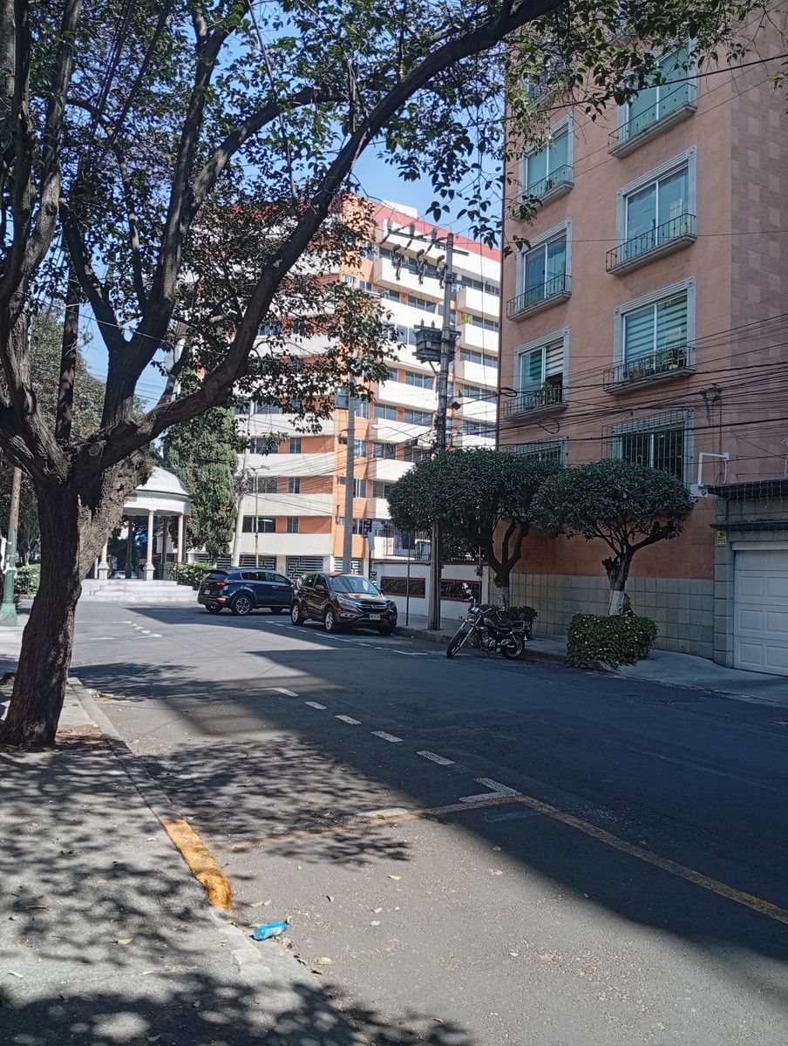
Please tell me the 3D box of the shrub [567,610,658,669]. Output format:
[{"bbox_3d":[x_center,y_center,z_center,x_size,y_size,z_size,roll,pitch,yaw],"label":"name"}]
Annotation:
[{"bbox_3d":[4.280,2.269,15.899,1.380,0.950,1.330,3,-4,-27],"label":"shrub"}]

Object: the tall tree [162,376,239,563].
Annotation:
[{"bbox_3d":[-10.900,-2.200,46.000,4.300,12.800,4.300,3,-3,-18],"label":"tall tree"}]

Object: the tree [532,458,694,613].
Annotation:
[{"bbox_3d":[4.349,0.680,15.941,3.050,3.950,3.050,3,-4,-27],"label":"tree"}]

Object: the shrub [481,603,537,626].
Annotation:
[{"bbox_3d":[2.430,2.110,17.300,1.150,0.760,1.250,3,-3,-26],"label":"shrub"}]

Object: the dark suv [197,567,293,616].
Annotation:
[{"bbox_3d":[-4.740,2.440,29.300,4.480,1.640,1.860,5,-4,-43],"label":"dark suv"}]

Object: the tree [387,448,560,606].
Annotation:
[{"bbox_3d":[2.025,0.492,19.596,4.000,4.550,4.100,2,-3,0],"label":"tree"}]

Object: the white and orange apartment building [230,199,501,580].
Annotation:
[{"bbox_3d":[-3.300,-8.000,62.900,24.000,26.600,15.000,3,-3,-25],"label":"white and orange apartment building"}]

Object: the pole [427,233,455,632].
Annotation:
[{"bbox_3d":[1.340,-2.568,22.391,0.330,10.950,0.330,4,-4,-27],"label":"pole"}]

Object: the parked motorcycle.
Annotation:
[{"bbox_3d":[1.690,1.870,15.150,2.020,1.250,0.820,3,-3,-30],"label":"parked motorcycle"}]

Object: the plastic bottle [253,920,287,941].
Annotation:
[{"bbox_3d":[-0.520,1.765,3.550,0.163,0.056,0.056,4,-4,-38],"label":"plastic bottle"}]

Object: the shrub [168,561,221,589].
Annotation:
[{"bbox_3d":[-8.833,2.429,36.239,2.000,1.400,1.500,3,-4,-27],"label":"shrub"}]

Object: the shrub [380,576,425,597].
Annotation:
[{"bbox_3d":[0.347,2.410,30.997,0.450,0.680,3.600,3,-4,-27],"label":"shrub"}]

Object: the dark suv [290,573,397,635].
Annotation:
[{"bbox_3d":[-1.570,2.290,23.950,1.850,1.660,4.550,3,-3,-28],"label":"dark suv"}]

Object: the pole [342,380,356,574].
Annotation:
[{"bbox_3d":[-1.496,-0.927,27.676,0.280,8.070,0.280,3,-4,-27],"label":"pole"}]

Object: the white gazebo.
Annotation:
[{"bbox_3d":[-11.660,-0.180,37.500,4.800,5.700,4.800,3,-3,-18],"label":"white gazebo"}]

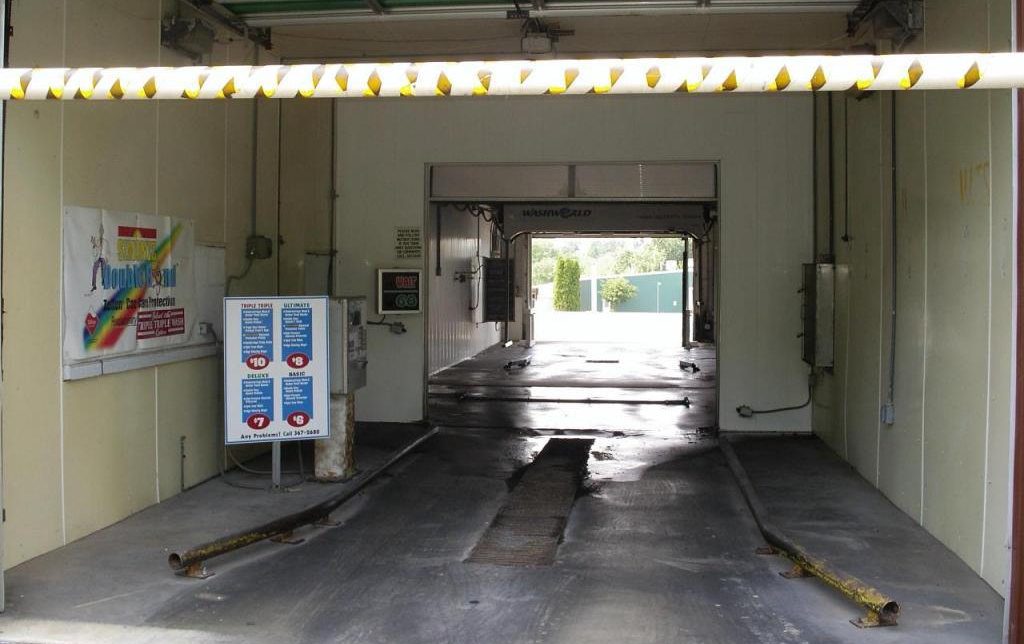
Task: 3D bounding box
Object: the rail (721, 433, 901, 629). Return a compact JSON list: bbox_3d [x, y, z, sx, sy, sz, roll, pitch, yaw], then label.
[{"bbox_3d":[1.667,1.124,7.162,0.450,0.125,5.400,0,2,5],"label":"rail"}]

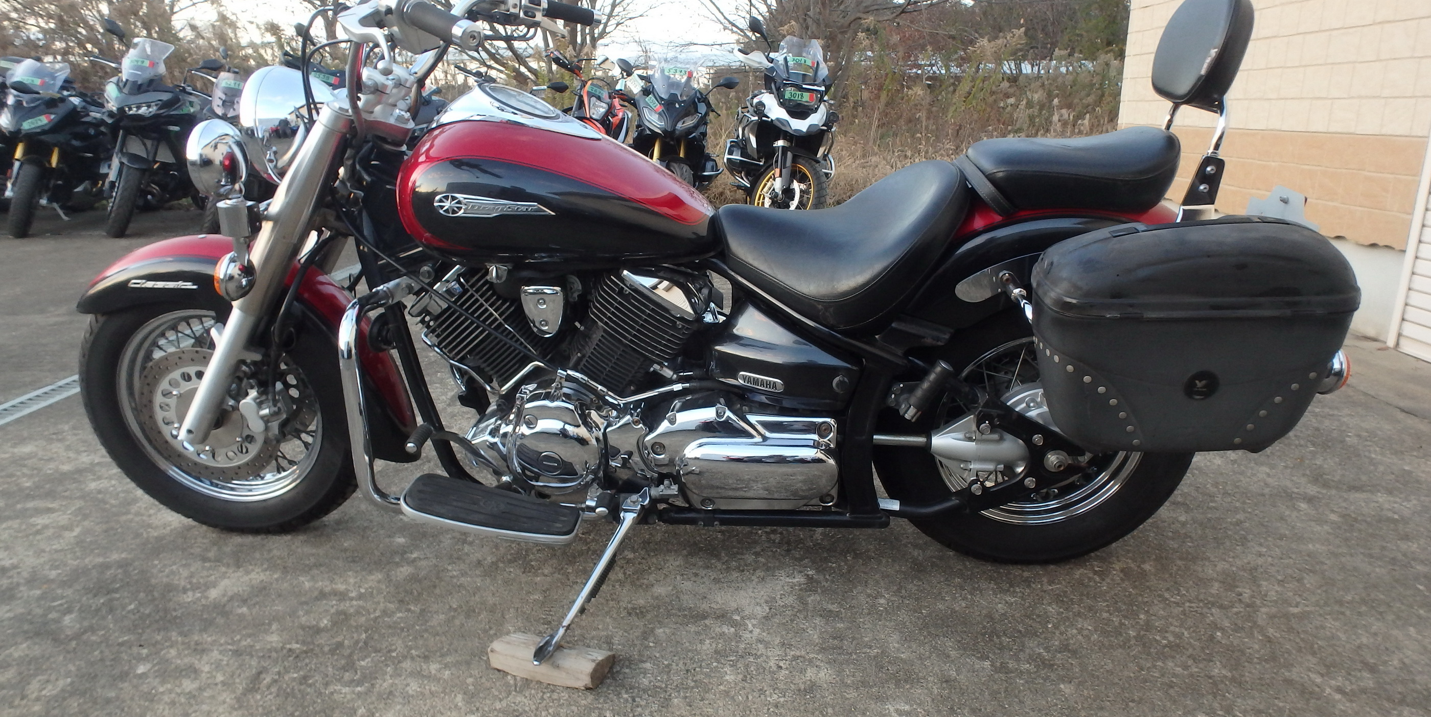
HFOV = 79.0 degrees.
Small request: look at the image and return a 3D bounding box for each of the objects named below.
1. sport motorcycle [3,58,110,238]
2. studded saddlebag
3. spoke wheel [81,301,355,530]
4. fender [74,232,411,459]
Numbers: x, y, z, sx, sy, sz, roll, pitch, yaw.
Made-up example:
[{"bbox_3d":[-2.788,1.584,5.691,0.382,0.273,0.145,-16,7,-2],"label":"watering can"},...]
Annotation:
[{"bbox_3d":[-5.547,-1.788,7.319,0.860,1.330,2.120,-1,15,-19],"label":"sport motorcycle"},{"bbox_3d":[0.697,-0.033,1.318,0.440,0.340,0.210,1,20,6],"label":"studded saddlebag"},{"bbox_3d":[-1.040,0.099,1.853,0.635,0.635,0.140,0,20,4],"label":"spoke wheel"},{"bbox_3d":[-0.932,-0.036,1.766,0.655,0.440,0.180,1,23,3],"label":"fender"}]

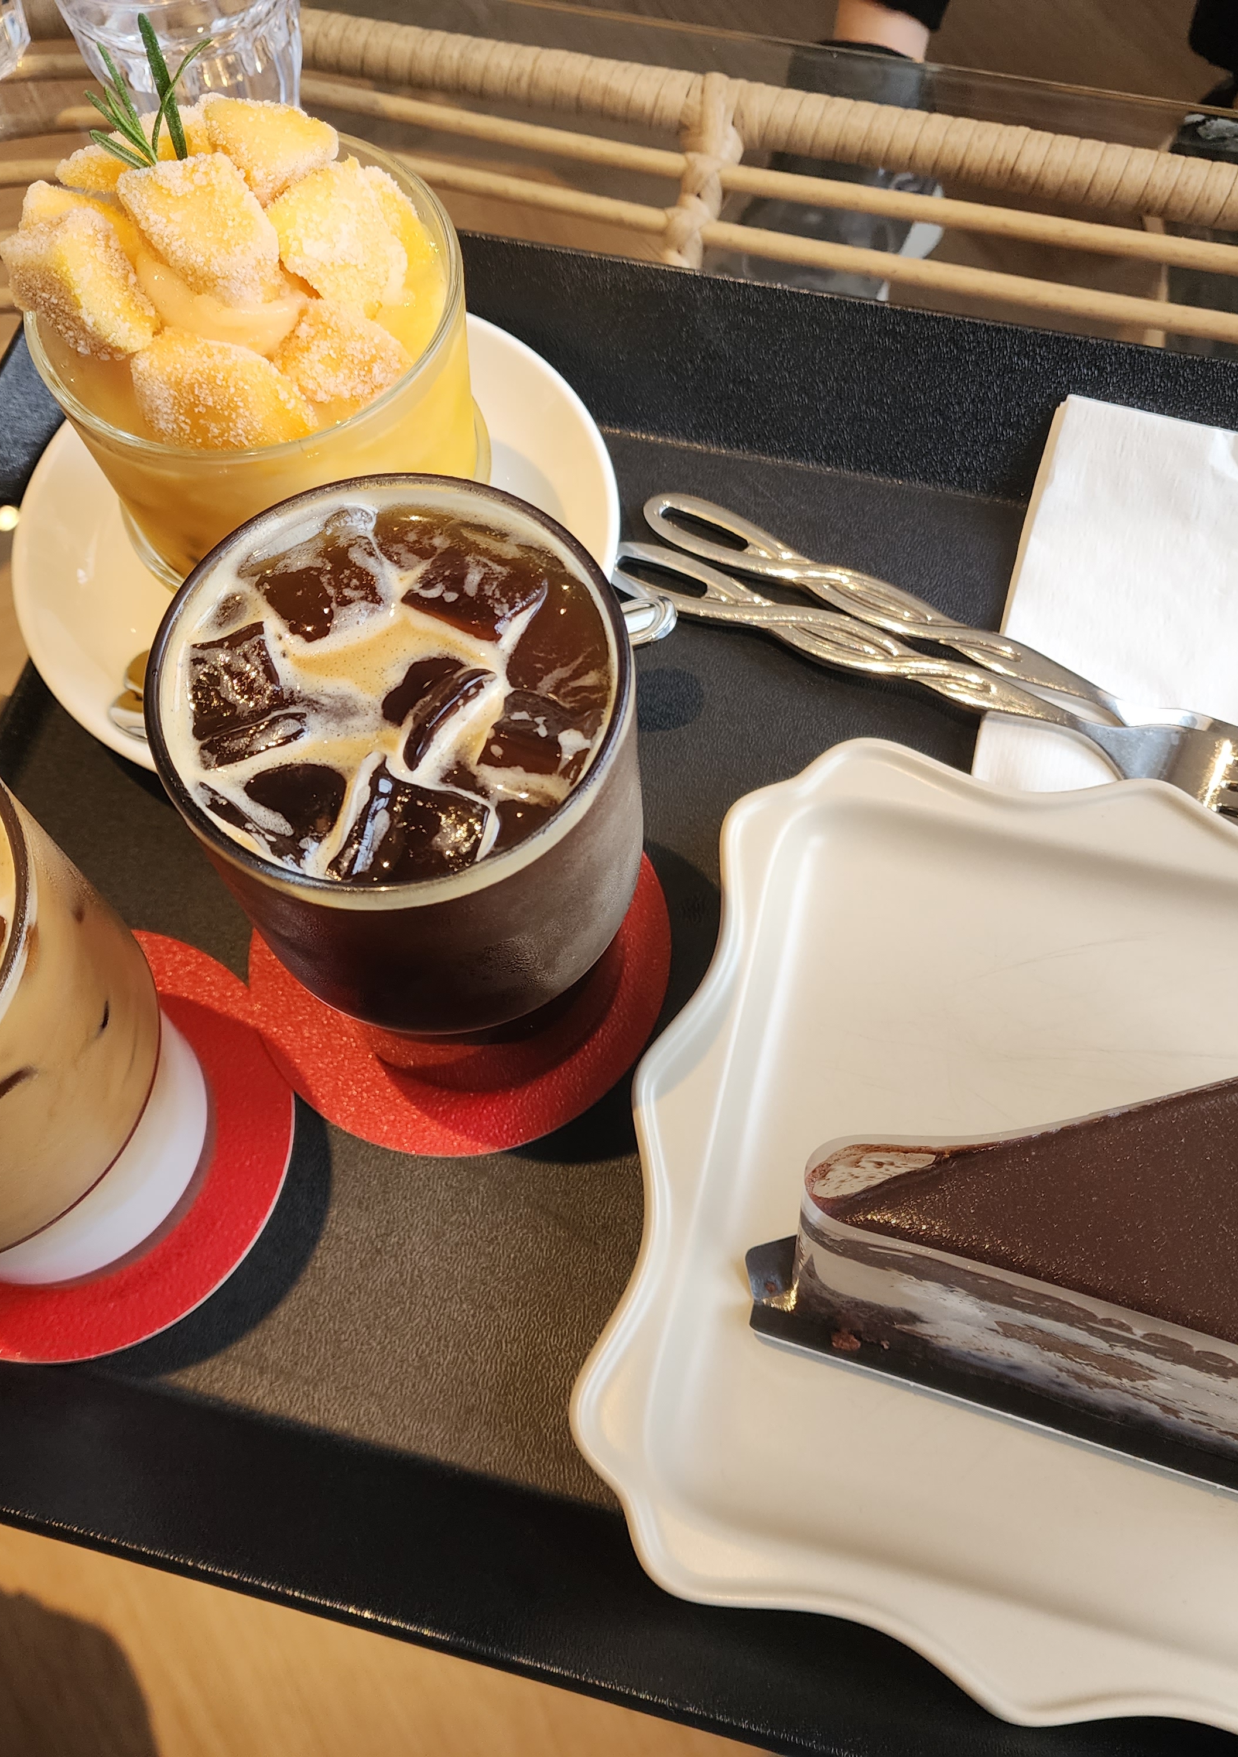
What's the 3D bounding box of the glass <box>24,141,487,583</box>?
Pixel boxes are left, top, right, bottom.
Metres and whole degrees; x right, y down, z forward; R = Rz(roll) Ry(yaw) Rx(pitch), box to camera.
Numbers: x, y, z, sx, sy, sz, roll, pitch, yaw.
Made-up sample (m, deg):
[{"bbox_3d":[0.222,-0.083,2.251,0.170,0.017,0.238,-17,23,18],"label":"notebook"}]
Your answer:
[{"bbox_3d":[-0.080,-0.115,0.370,0.095,0.070,0.095,-1,66,1],"label":"glass"}]

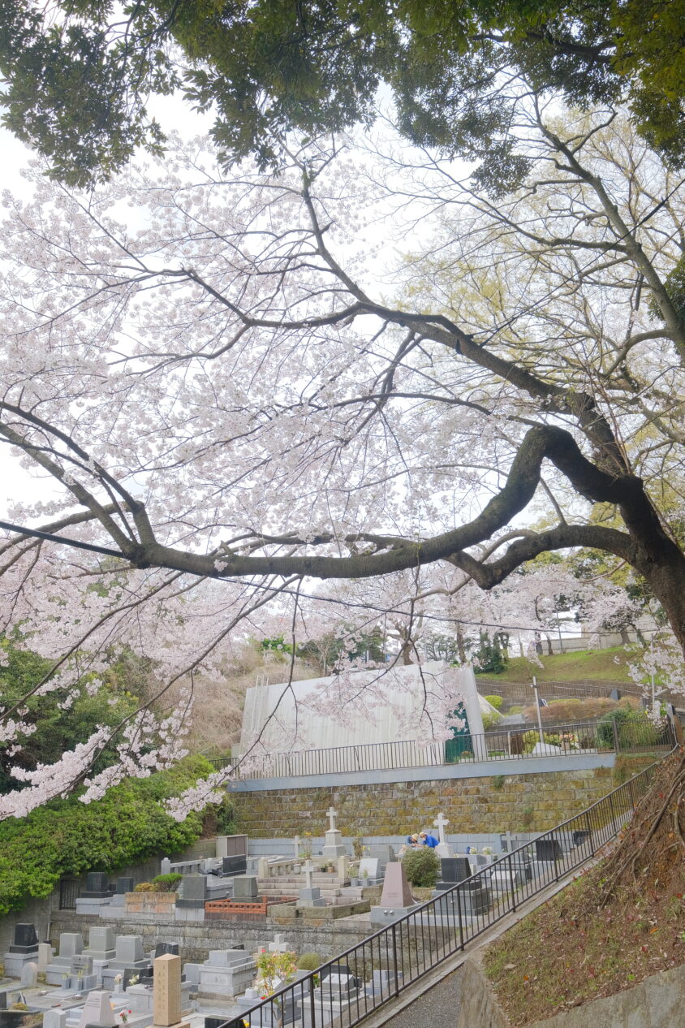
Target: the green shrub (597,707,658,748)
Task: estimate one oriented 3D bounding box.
[{"bbox_3d":[9.898,7.391,28.716,2.060,1.442,1.442,-14,-21,29],"label":"green shrub"}]

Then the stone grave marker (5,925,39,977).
[{"bbox_3d":[-8.278,11.387,21.633,0.717,1.195,0.680,-14,-21,29],"label":"stone grave marker"}]

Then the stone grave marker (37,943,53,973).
[{"bbox_3d":[-7.253,10.827,20.220,0.324,0.615,0.142,-15,-21,31],"label":"stone grave marker"}]

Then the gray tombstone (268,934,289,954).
[{"bbox_3d":[-1.313,9.366,17.221,0.453,1.133,0.227,-14,-21,29],"label":"gray tombstone"}]

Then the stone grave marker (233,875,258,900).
[{"bbox_3d":[-2.278,8.815,19.549,0.528,0.446,0.260,-15,-21,31],"label":"stone grave marker"}]

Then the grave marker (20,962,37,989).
[{"bbox_3d":[-7.016,10.319,18.577,0.428,0.477,0.124,-15,-21,31],"label":"grave marker"}]

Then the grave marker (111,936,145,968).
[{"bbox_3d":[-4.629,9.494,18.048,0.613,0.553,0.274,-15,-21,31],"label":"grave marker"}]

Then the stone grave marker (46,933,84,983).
[{"bbox_3d":[-6.176,10.096,18.885,0.973,1.039,0.616,-15,-21,31],"label":"stone grave marker"}]

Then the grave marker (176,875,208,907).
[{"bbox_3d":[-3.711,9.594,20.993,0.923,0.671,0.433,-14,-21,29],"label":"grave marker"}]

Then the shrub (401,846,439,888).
[{"bbox_3d":[1.940,8.702,20.400,0.950,0.950,0.900,-3,-18,-1],"label":"shrub"}]

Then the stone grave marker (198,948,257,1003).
[{"bbox_3d":[-2.270,9.147,16.554,0.931,0.851,0.768,-15,-21,31],"label":"stone grave marker"}]

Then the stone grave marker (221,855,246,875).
[{"bbox_3d":[-3.159,10.045,23.664,0.206,0.473,0.998,-14,-21,29],"label":"stone grave marker"}]

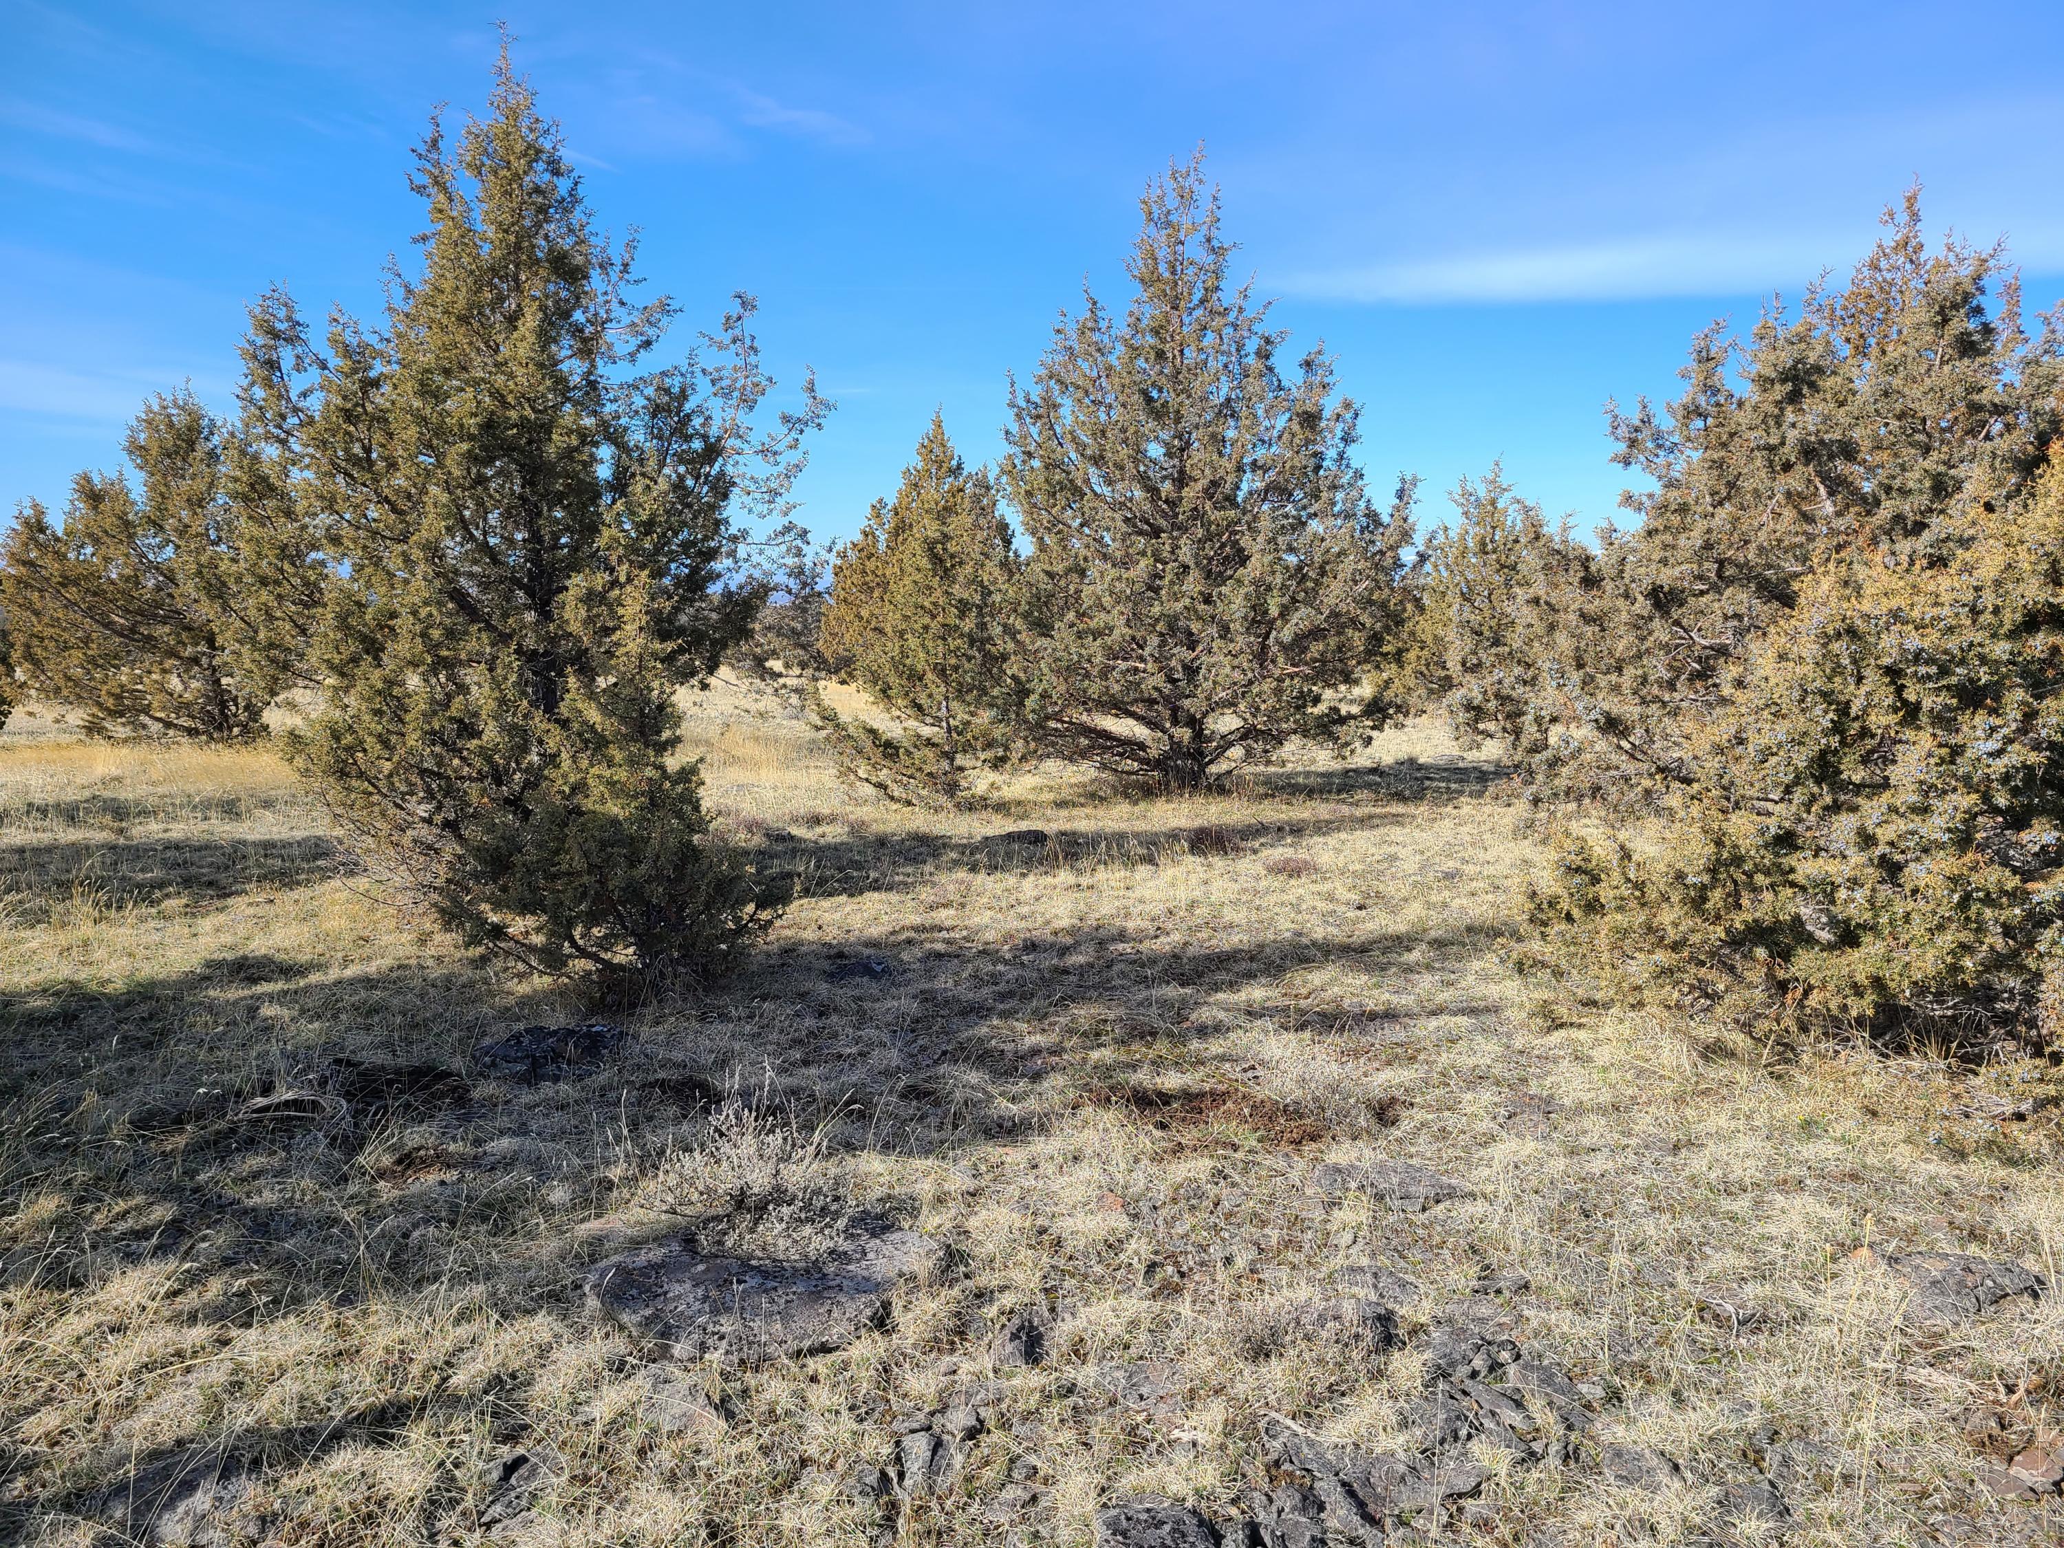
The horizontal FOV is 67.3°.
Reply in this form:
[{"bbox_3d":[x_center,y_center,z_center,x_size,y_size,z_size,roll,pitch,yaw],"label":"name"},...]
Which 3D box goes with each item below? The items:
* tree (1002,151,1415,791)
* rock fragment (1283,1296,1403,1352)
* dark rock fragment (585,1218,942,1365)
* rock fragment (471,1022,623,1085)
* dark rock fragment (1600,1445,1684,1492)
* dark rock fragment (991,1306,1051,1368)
[{"bbox_3d":[1.609,-2.664,13.848,3.687,5.607,3.577,0,6,0],"label":"tree"},{"bbox_3d":[0.673,1.185,3.364,0.245,0.063,0.152,0,6,0],"label":"rock fragment"},{"bbox_3d":[-0.590,1.134,3.454,0.777,0.147,0.427,-1,6,-10],"label":"dark rock fragment"},{"bbox_3d":[-1.654,0.949,5.295,0.494,0.142,0.272,0,6,-3],"label":"rock fragment"},{"bbox_3d":[1.105,1.255,2.807,0.140,0.036,0.095,1,6,10],"label":"dark rock fragment"},{"bbox_3d":[-0.024,1.181,3.263,0.126,0.092,0.107,0,6,0],"label":"dark rock fragment"}]

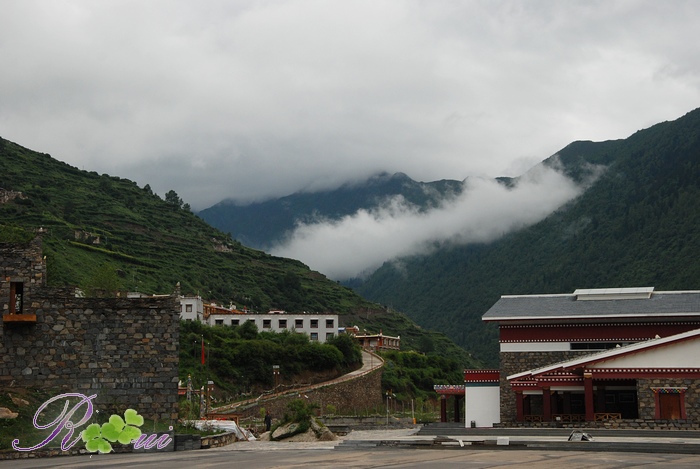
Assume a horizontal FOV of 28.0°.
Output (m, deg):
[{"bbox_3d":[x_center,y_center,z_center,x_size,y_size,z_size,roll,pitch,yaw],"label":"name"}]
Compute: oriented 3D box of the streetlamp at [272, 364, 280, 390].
[{"bbox_3d":[-8.377,16.434,160.000,0.800,3.300,0.600,0,-7,0],"label":"streetlamp"}]

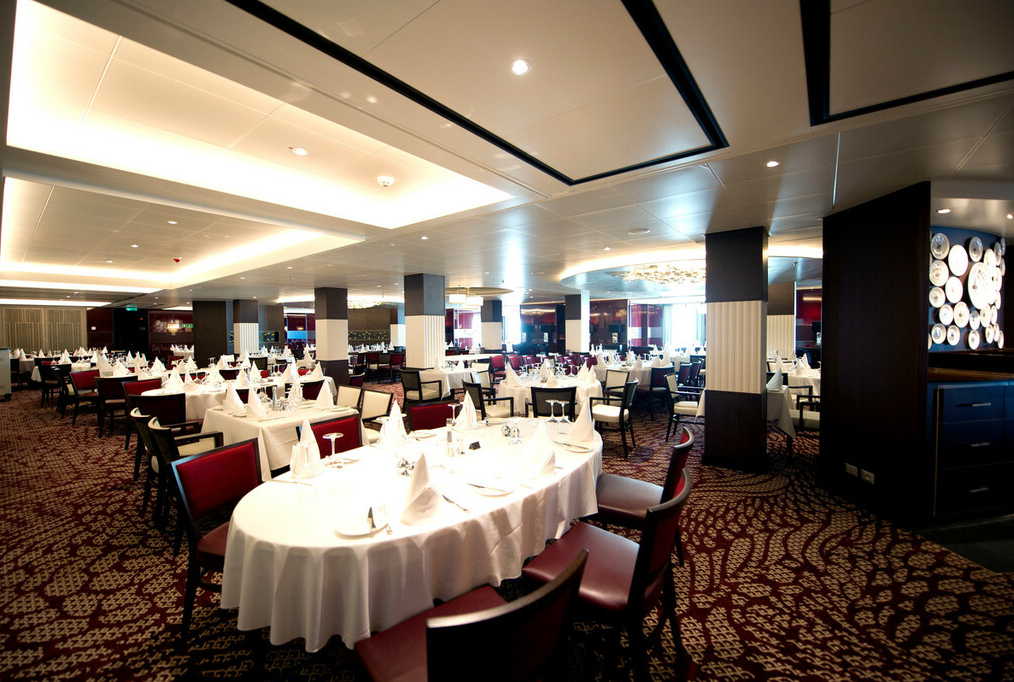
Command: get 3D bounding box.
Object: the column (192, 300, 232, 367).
[{"bbox_3d":[-9.701,-0.070,13.330,0.980,2.438,0.750,-1,1,-11],"label":"column"}]

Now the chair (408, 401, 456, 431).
[{"bbox_3d":[-0.517,0.955,3.226,0.480,0.831,0.560,-1,2,-25],"label":"chair"}]

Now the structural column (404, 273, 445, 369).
[{"bbox_3d":[-1.508,0.035,7.456,0.520,2.465,0.520,1,2,39],"label":"structural column"}]

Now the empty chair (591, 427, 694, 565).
[{"bbox_3d":[0.771,0.946,2.335,0.570,0.840,0.490,1,2,35],"label":"empty chair"}]

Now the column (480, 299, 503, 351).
[{"bbox_3d":[-0.500,-0.146,13.846,0.515,2.465,0.515,1,2,39],"label":"column"}]

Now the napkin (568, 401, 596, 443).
[{"bbox_3d":[0.472,0.502,2.551,0.150,0.250,0.150,-1,2,0],"label":"napkin"}]

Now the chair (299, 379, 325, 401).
[{"bbox_3d":[-2.682,0.927,5.117,0.560,0.831,0.480,1,2,40],"label":"chair"}]

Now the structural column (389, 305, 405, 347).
[{"bbox_3d":[-4.724,-0.228,17.463,0.509,2.438,0.509,1,2,38],"label":"structural column"}]

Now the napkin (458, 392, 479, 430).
[{"bbox_3d":[-0.272,0.481,2.783,0.120,0.245,0.145,1,2,38],"label":"napkin"}]

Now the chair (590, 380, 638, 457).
[{"bbox_3d":[1.262,0.892,4.850,0.550,0.831,0.560,0,2,27],"label":"chair"}]

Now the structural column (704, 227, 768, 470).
[{"bbox_3d":[2.461,0.086,4.271,0.509,2.438,0.509,1,2,38],"label":"structural column"}]

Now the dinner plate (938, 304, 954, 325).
[{"bbox_3d":[4.297,-0.253,3.890,0.200,0.200,0.025,-1,2,-14],"label":"dinner plate"}]

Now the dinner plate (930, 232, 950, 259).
[{"bbox_3d":[4.250,-0.926,3.900,0.257,0.257,0.030,-1,2,-13],"label":"dinner plate"}]

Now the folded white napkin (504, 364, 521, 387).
[{"bbox_3d":[0.085,0.433,5.100,0.190,0.260,0.170,1,2,39],"label":"folded white napkin"}]

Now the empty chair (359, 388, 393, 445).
[{"bbox_3d":[-1.495,0.946,3.944,0.560,0.831,0.560,1,2,39],"label":"empty chair"}]

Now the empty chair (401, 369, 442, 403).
[{"bbox_3d":[-1.360,0.875,6.420,0.550,0.850,0.570,1,2,36],"label":"empty chair"}]

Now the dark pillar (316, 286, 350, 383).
[{"bbox_3d":[-4.102,0.011,9.369,0.513,2.462,0.513,1,2,39],"label":"dark pillar"}]

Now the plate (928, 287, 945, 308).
[{"bbox_3d":[4.188,-0.420,3.870,0.200,0.200,0.025,-1,1,-11],"label":"plate"}]

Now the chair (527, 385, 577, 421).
[{"bbox_3d":[0.516,0.910,4.510,0.560,0.850,0.580,0,2,4],"label":"chair"}]

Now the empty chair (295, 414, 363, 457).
[{"bbox_3d":[-1.030,0.975,2.663,0.560,0.831,0.480,1,2,37],"label":"empty chair"}]

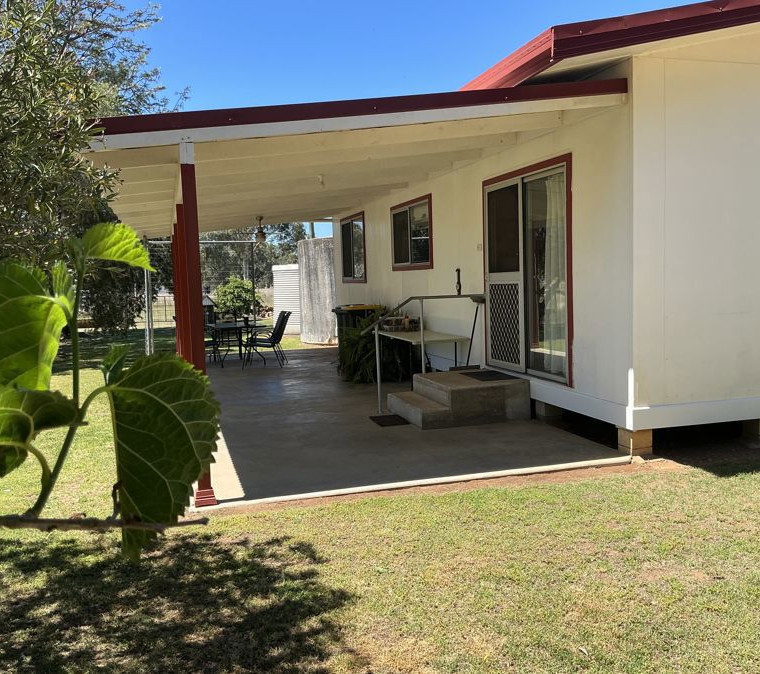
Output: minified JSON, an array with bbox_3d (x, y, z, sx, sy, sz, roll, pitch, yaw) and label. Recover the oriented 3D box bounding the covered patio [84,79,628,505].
[{"bbox_3d":[-1.410,-0.766,10.434,3.998,3.040,11.020,-3,5,-16],"label":"covered patio"}]

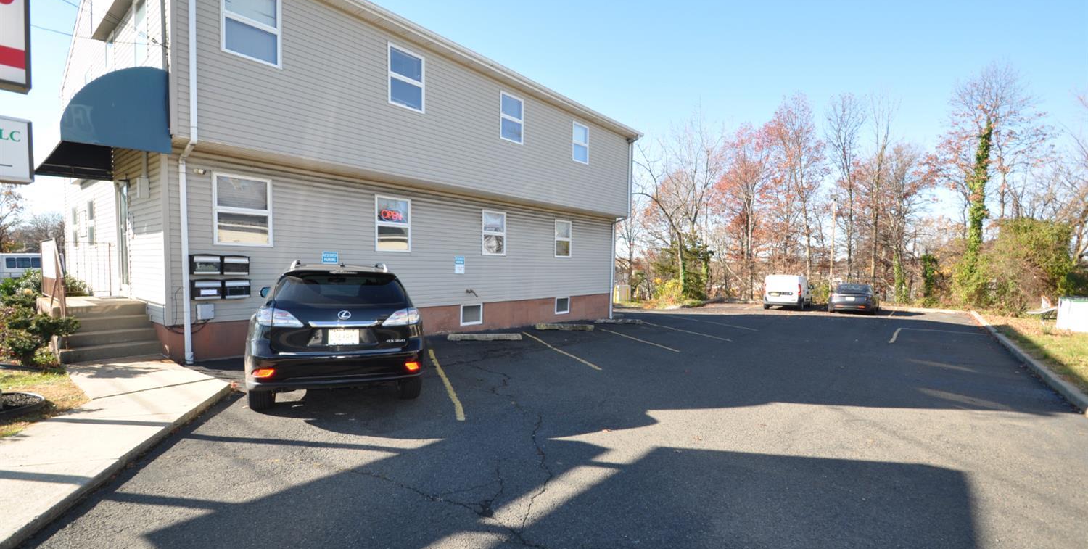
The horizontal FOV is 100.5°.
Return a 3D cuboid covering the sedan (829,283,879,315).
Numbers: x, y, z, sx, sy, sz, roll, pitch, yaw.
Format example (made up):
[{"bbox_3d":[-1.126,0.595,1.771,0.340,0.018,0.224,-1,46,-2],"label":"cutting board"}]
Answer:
[{"bbox_3d":[16.100,1.200,23.450,1.860,1.460,4.750,2,1,38],"label":"sedan"}]

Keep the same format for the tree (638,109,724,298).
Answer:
[{"bbox_3d":[9.494,-4.674,31.500,5.800,13.400,5.500,1,1,17],"label":"tree"}]

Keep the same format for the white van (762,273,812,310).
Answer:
[{"bbox_3d":[14.510,1.010,26.670,1.830,1.880,4.740,2,1,38],"label":"white van"}]

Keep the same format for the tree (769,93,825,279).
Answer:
[{"bbox_3d":[19.059,-5.748,34.000,4.000,15.700,4.000,1,1,29],"label":"tree"}]

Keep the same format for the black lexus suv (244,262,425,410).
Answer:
[{"bbox_3d":[-3.100,0.700,6.800,1.890,1.700,4.770,1,0,-25],"label":"black lexus suv"}]

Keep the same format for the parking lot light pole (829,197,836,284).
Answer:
[{"bbox_3d":[19.434,-1.604,30.500,0.550,7.300,0.400,-1,1,-37],"label":"parking lot light pole"}]

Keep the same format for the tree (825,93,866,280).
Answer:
[{"bbox_3d":[22.667,-5.748,34.000,3.000,15.700,3.000,1,1,34],"label":"tree"}]

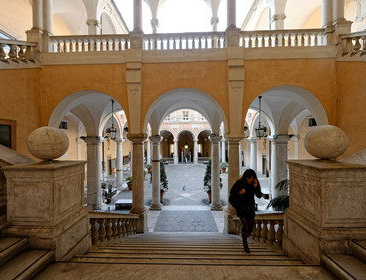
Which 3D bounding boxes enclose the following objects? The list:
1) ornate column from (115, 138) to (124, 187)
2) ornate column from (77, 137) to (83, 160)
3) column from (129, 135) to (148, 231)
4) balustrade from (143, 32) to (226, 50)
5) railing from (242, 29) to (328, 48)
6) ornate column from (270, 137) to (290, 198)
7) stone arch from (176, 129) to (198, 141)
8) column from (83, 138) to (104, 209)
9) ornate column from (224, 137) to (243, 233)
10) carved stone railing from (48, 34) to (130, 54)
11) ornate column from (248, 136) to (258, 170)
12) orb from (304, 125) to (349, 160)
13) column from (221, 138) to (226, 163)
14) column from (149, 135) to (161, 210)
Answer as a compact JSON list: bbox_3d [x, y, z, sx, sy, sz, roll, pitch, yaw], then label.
[{"bbox_3d":[-5.830,2.135,15.186,0.730,4.550,0.730,0,-1,1],"label":"ornate column"},{"bbox_3d":[-9.547,2.155,15.165,0.400,4.550,0.620,0,-1,1],"label":"ornate column"},{"bbox_3d":[-2.097,2.053,7.645,0.820,4.602,0.820,0,0,1],"label":"column"},{"bbox_3d":[0.082,-3.715,6.331,3.200,0.700,0.270,0,-1,1],"label":"balustrade"},{"bbox_3d":[3.801,-3.738,6.251,3.200,0.700,0.270,0,-1,1],"label":"railing"},{"bbox_3d":[6.917,2.352,11.550,1.250,5.269,1.100,0,0,1],"label":"ornate column"},{"bbox_3d":[0.733,-1.120,34.184,4.600,2.449,0.750,0,0,1],"label":"stone arch"},{"bbox_3d":[-6.451,2.428,11.836,1.250,5.364,1.100,0,0,1],"label":"column"},{"bbox_3d":[2.376,2.027,7.549,0.820,4.544,0.820,0,0,1],"label":"ornate column"},{"bbox_3d":[-3.597,-3.693,6.409,3.160,0.700,0.270,0,-1,1],"label":"carved stone railing"},{"bbox_3d":[6.916,2.413,16.251,0.850,5.125,0.850,0,0,1],"label":"ornate column"},{"bbox_3d":[2.200,0.033,2.520,0.525,0.525,0.525,0,-1,1],"label":"orb"},{"bbox_3d":[7.257,2.446,29.044,0.850,5.247,0.850,0,0,1],"label":"column"},{"bbox_3d":[-1.668,2.006,10.278,0.730,4.550,0.730,0,-1,1],"label":"column"}]

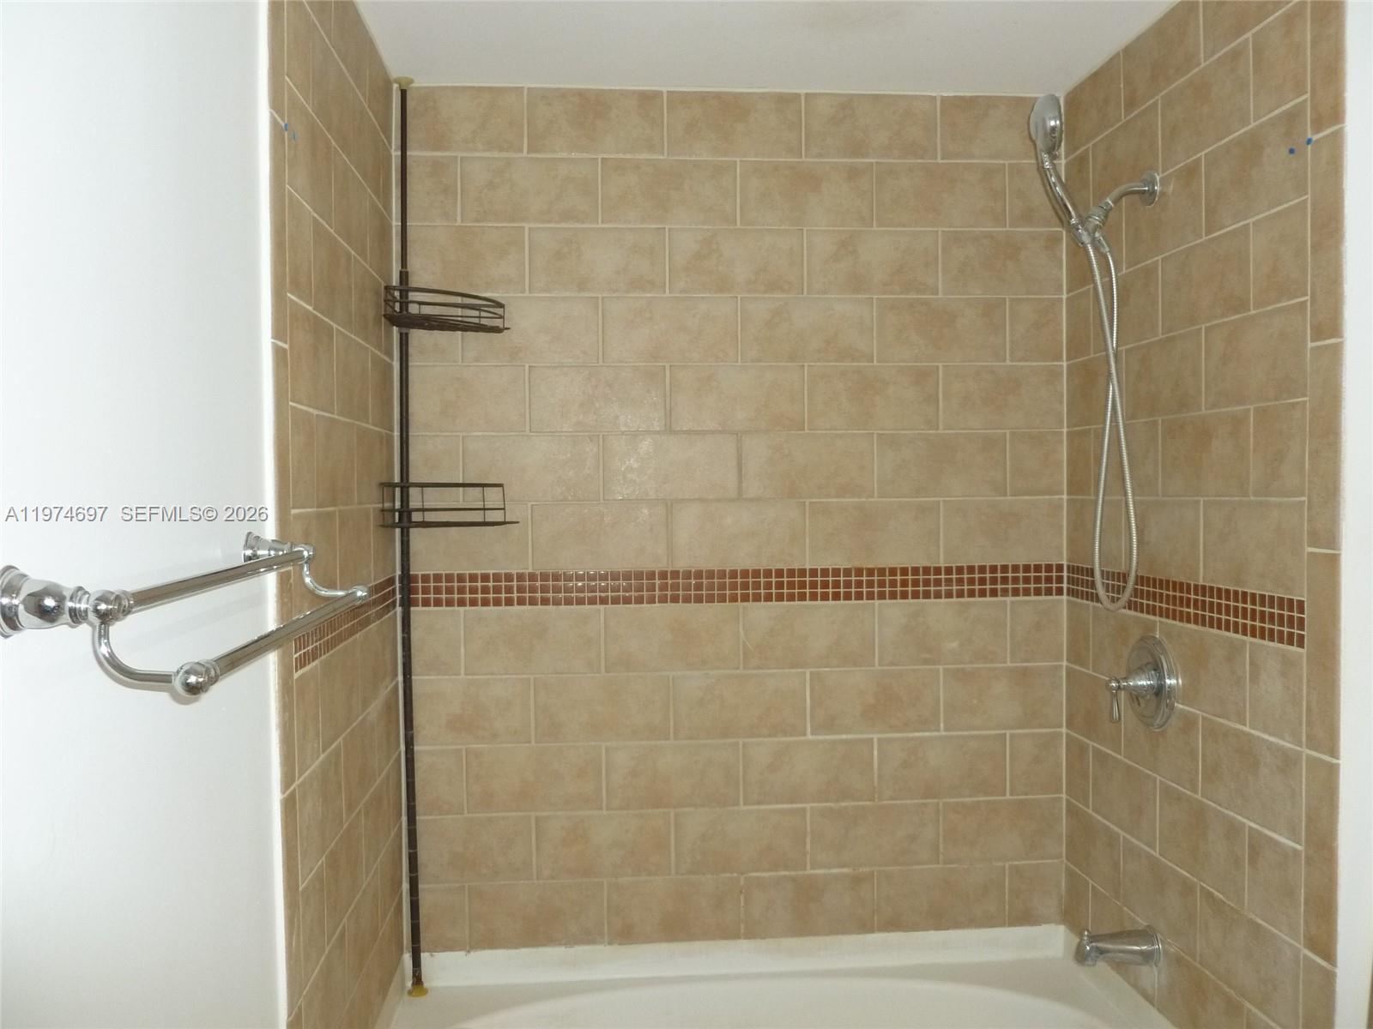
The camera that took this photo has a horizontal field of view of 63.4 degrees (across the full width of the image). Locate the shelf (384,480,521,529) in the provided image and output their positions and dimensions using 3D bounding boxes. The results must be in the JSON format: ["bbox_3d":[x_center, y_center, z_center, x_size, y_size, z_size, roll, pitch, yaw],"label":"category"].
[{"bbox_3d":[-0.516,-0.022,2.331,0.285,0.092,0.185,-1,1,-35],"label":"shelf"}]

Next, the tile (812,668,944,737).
[{"bbox_3d":[0.428,0.428,2.530,0.304,0.149,0.010,-1,1,-5],"label":"tile"}]

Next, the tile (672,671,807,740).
[{"bbox_3d":[0.120,0.424,2.472,0.298,0.145,0.010,-1,1,-5],"label":"tile"}]

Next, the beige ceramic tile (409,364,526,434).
[{"bbox_3d":[-0.483,-0.249,2.413,0.269,0.143,0.010,-1,1,-5],"label":"beige ceramic tile"}]

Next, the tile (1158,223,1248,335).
[{"bbox_3d":[0.921,-0.409,1.970,0.010,0.149,0.298,-1,1,-5],"label":"tile"}]

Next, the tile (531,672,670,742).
[{"bbox_3d":[-0.187,0.431,2.478,0.304,0.149,0.010,-1,1,-5],"label":"tile"}]

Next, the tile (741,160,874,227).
[{"bbox_3d":[0.269,-0.720,2.489,0.303,0.148,0.010,-1,1,-5],"label":"tile"}]

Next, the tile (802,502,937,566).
[{"bbox_3d":[0.425,0.042,2.529,0.310,0.148,0.010,-1,1,-5],"label":"tile"}]

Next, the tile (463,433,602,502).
[{"bbox_3d":[-0.340,-0.104,2.448,0.303,0.148,0.010,-1,1,-5],"label":"tile"}]

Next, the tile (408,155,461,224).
[{"bbox_3d":[-0.565,-0.711,2.431,0.139,0.147,0.010,-1,1,-5],"label":"tile"}]

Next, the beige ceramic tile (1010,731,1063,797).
[{"bbox_3d":[0.805,0.574,2.560,0.127,0.145,0.010,-1,1,-5],"label":"beige ceramic tile"}]

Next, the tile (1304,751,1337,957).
[{"bbox_3d":[0.955,0.515,1.663,0.010,0.304,0.078,-1,1,-5],"label":"tile"}]

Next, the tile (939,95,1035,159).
[{"bbox_3d":[0.718,-0.883,2.536,0.291,0.145,0.010,-1,1,-5],"label":"tile"}]

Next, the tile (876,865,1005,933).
[{"bbox_3d":[0.578,0.871,2.517,0.297,0.142,0.010,-1,1,-5],"label":"tile"}]

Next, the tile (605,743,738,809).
[{"bbox_3d":[-0.028,0.582,2.489,0.303,0.148,0.010,-1,1,-5],"label":"tile"}]

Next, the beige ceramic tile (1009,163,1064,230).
[{"bbox_3d":[0.797,-0.727,2.538,0.134,0.149,0.010,-1,1,-5],"label":"beige ceramic tile"}]

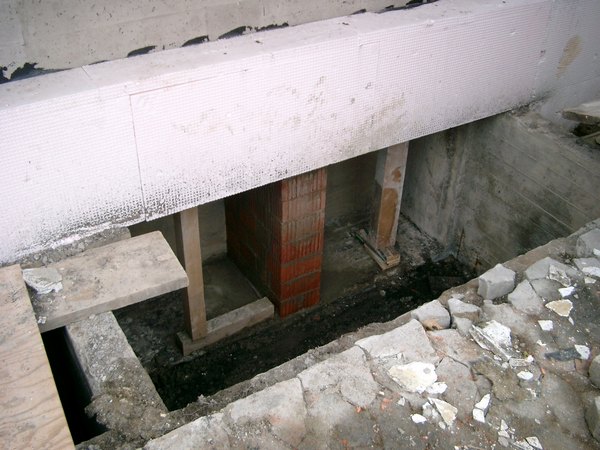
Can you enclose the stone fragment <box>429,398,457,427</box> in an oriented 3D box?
[{"bbox_3d":[0.468,0.588,2.049,0.059,0.030,0.119,-14,39,-20],"label":"stone fragment"}]

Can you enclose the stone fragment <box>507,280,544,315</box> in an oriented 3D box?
[{"bbox_3d":[0.837,0.265,2.388,0.120,0.050,0.160,1,31,-1],"label":"stone fragment"}]

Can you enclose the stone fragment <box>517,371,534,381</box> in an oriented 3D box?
[{"bbox_3d":[0.724,0.483,2.059,0.050,0.015,0.029,4,32,5],"label":"stone fragment"}]

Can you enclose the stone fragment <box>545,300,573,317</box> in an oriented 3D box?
[{"bbox_3d":[1.009,0.314,2.457,0.098,0.018,0.090,-25,44,-31],"label":"stone fragment"}]

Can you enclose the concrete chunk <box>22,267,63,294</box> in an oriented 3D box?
[{"bbox_3d":[-0.947,0.206,2.368,0.140,0.045,0.120,1,31,-1],"label":"concrete chunk"}]

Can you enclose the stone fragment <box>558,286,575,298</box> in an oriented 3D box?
[{"bbox_3d":[1.016,0.255,2.444,0.075,0.015,0.036,-17,36,-27],"label":"stone fragment"}]

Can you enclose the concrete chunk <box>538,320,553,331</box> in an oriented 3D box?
[{"bbox_3d":[0.871,0.356,2.274,0.052,0.015,0.044,-3,32,-7],"label":"concrete chunk"}]

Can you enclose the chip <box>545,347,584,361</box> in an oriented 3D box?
[{"bbox_3d":[0.922,0.460,2.254,0.118,0.018,0.048,-4,37,-7],"label":"chip"}]

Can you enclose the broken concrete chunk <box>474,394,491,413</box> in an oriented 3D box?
[{"bbox_3d":[0.558,0.540,1.956,0.033,0.020,0.070,21,37,29],"label":"broken concrete chunk"}]

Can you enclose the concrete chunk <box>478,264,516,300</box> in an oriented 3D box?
[{"bbox_3d":[0.775,0.229,2.502,0.130,0.090,0.099,-27,45,-33],"label":"concrete chunk"}]

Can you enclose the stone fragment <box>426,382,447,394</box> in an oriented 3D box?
[{"bbox_3d":[0.454,0.542,2.121,0.076,0.018,0.044,-6,37,-11],"label":"stone fragment"}]

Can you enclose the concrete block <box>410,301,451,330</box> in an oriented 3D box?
[{"bbox_3d":[0.483,0.342,2.356,0.115,0.065,0.104,-16,40,-22],"label":"concrete block"}]

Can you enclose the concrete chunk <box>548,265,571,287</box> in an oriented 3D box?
[{"bbox_3d":[1.017,0.200,2.510,0.072,0.040,0.105,1,31,-1],"label":"concrete chunk"}]

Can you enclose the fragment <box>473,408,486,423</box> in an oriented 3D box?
[{"bbox_3d":[0.565,0.609,2.029,0.034,0.025,0.051,5,36,4],"label":"fragment"}]

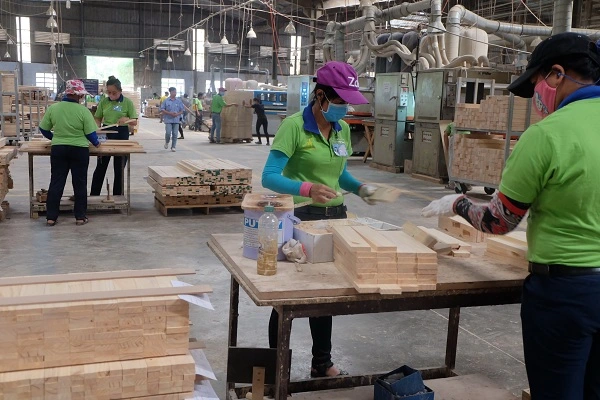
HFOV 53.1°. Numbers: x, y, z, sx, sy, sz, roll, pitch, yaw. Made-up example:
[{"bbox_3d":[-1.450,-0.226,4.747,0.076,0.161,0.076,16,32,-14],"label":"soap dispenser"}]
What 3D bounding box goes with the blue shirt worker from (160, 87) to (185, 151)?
[{"bbox_3d":[-3.395,-2.172,15.941,0.580,1.650,0.400,0,9,-12],"label":"blue shirt worker"}]

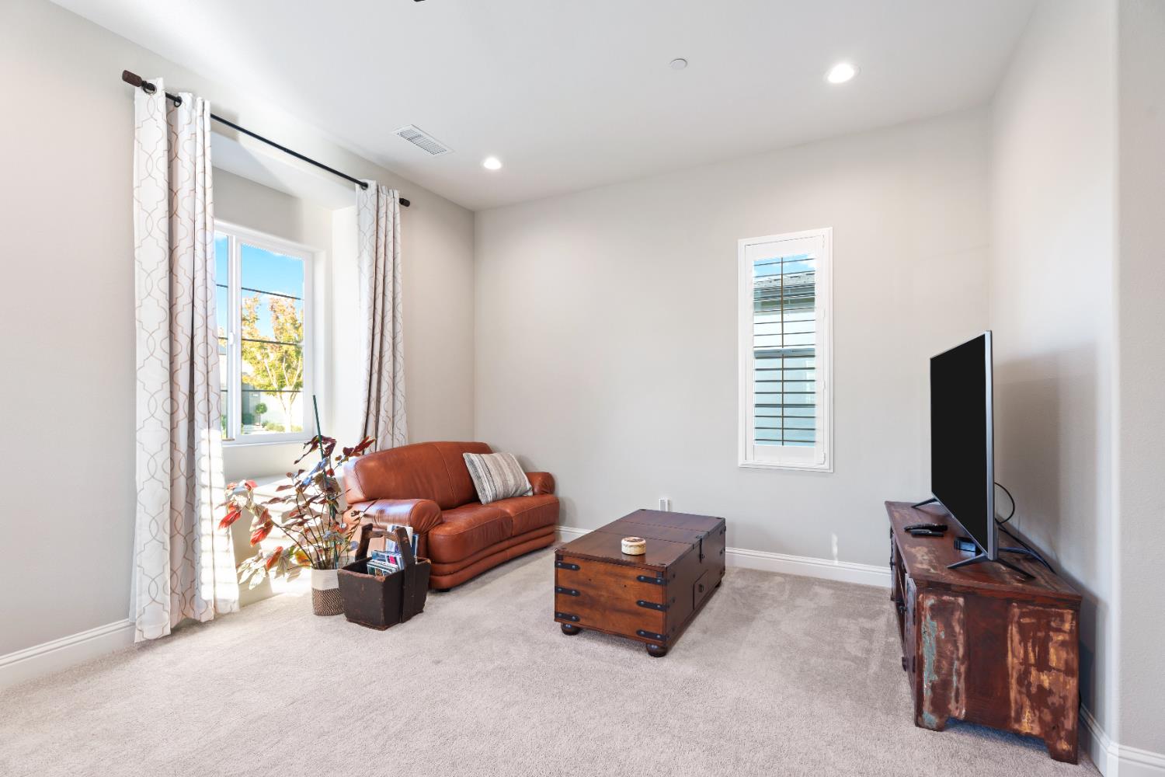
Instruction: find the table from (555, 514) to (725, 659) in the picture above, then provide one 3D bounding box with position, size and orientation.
[{"bbox_3d":[0.393,1.049,2.987,0.587,0.430,1.105,-1,-1,29],"label":"table"}]

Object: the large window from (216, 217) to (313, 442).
[{"bbox_3d":[-2.364,-0.367,3.535,0.090,1.450,1.153,0,0,27],"label":"large window"}]

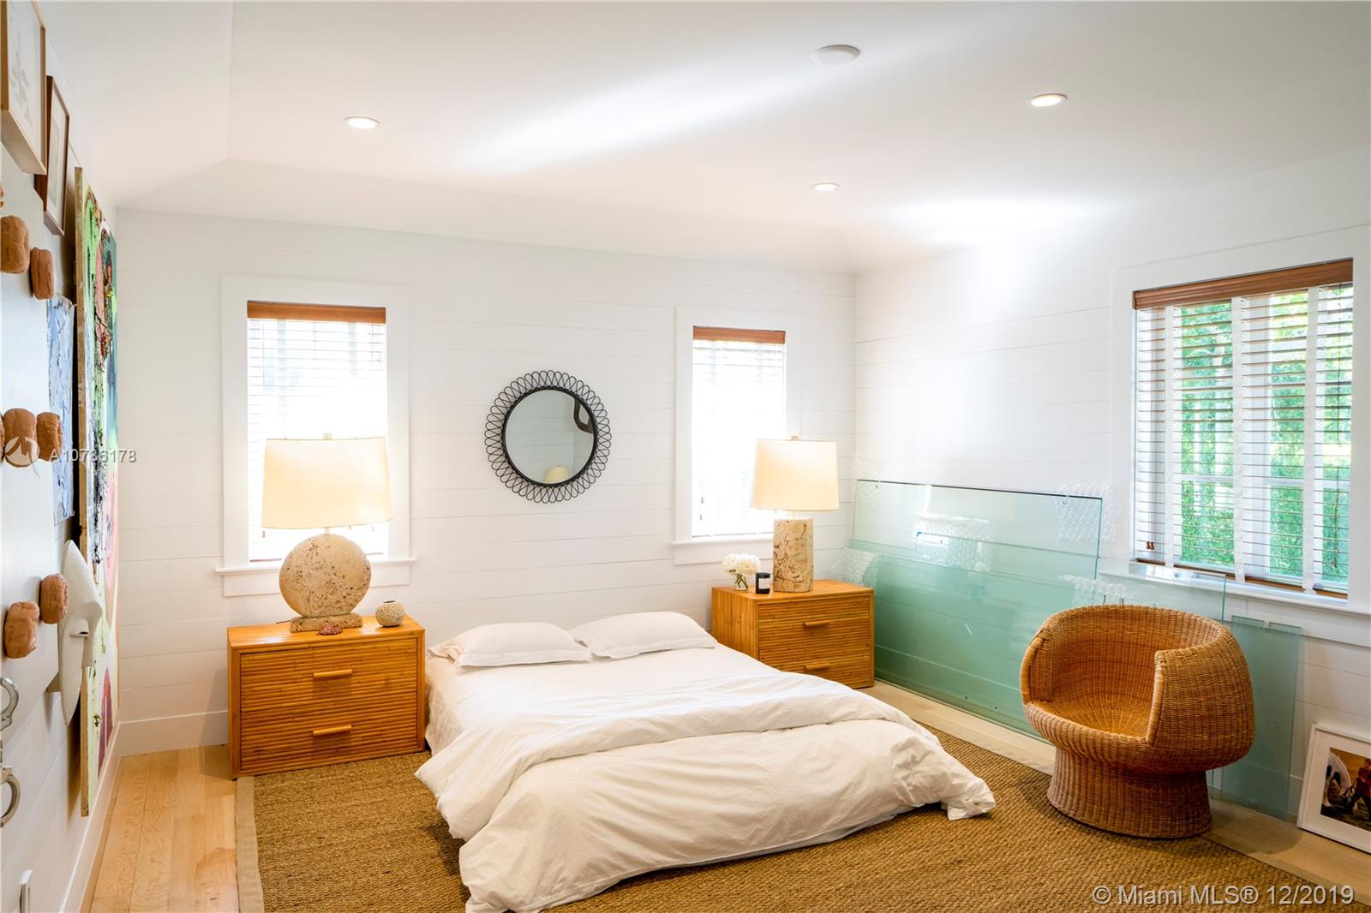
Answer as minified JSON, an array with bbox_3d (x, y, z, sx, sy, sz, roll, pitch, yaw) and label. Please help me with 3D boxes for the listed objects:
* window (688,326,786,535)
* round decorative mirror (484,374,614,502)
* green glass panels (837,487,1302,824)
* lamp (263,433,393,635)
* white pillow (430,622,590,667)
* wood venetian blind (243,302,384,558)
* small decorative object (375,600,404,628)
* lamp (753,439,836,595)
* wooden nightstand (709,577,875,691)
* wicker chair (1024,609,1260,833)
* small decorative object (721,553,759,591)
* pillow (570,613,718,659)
[{"bbox_3d":[0.325,-0.147,5.455,0.634,1.227,0.084,0,1,-27],"label":"window"},{"bbox_3d":[-0.717,-0.104,4.869,0.706,0.703,0.039,0,1,-27],"label":"round decorative mirror"},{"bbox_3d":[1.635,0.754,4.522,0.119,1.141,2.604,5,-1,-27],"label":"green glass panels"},{"bbox_3d":[-1.606,0.337,4.096,0.540,0.865,0.336,0,1,-27],"label":"lamp"},{"bbox_3d":[-0.824,0.859,4.324,0.658,0.140,0.518,0,1,-27],"label":"white pillow"},{"bbox_3d":[-1.755,-0.119,4.379,0.626,1.212,0.063,0,1,-27],"label":"wood venetian blind"},{"bbox_3d":[-1.353,0.716,4.189,0.133,0.107,0.133,0,1,-27],"label":"small decorative object"},{"bbox_3d":[0.614,0.325,5.213,0.525,0.876,0.350,0,1,-27],"label":"lamp"},{"bbox_3d":[0.617,1.030,5.232,0.812,0.539,0.462,0,1,-27],"label":"wooden nightstand"},{"bbox_3d":[1.696,0.988,3.497,0.791,0.708,0.805,0,1,-35],"label":"wicker chair"},{"bbox_3d":[0.324,0.653,5.181,0.196,0.216,0.182,0,1,-27],"label":"small decorative object"},{"bbox_3d":[-0.215,0.857,4.640,0.658,0.140,0.518,0,1,-27],"label":"pillow"}]

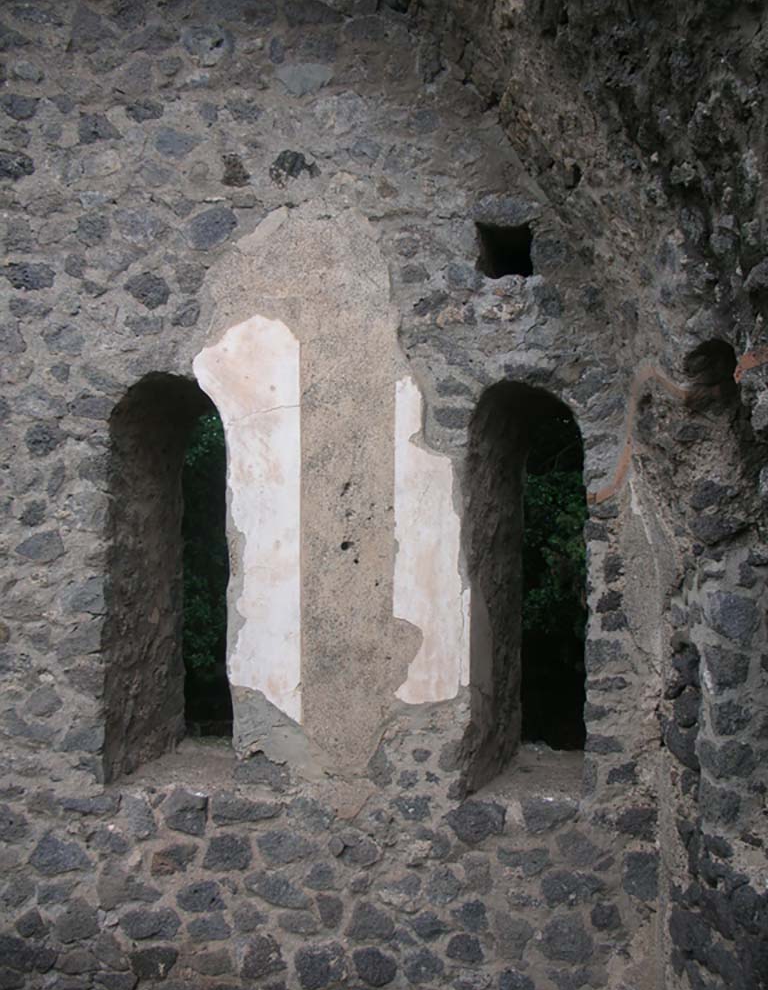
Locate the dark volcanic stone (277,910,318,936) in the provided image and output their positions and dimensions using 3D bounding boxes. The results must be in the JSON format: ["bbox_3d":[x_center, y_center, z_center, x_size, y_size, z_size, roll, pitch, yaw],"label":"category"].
[{"bbox_3d":[-0.282,1.409,3.446,0.138,0.081,0.100,0,-3,0],"label":"dark volcanic stone"}]

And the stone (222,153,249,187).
[{"bbox_3d":[-0.593,-1.296,4.137,0.100,0.132,0.087,0,-2,0],"label":"stone"}]

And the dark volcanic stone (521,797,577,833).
[{"bbox_3d":[0.550,1.065,3.464,0.182,0.114,0.100,0,-3,0],"label":"dark volcanic stone"}]

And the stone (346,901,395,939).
[{"bbox_3d":[-0.046,1.442,3.508,0.161,0.125,0.107,0,-3,0],"label":"stone"}]

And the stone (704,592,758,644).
[{"bbox_3d":[1.131,0.405,3.369,0.175,0.164,0.120,-1,-5,20],"label":"stone"}]

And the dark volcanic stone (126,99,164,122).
[{"bbox_3d":[-0.819,-1.316,3.589,0.130,0.081,0.100,0,-3,0],"label":"dark volcanic stone"}]

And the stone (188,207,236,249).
[{"bbox_3d":[-0.637,-0.984,3.823,0.179,0.150,0.118,0,-4,0],"label":"stone"}]

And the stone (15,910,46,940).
[{"bbox_3d":[-1.163,1.413,3.446,0.102,0.097,0.100,0,-3,0],"label":"stone"}]

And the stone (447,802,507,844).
[{"bbox_3d":[0.353,1.278,4.041,0.225,0.159,0.144,0,-2,0],"label":"stone"}]

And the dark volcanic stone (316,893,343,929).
[{"bbox_3d":[-0.178,1.376,3.448,0.089,0.113,0.100,0,-3,0],"label":"dark volcanic stone"}]

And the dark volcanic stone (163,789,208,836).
[{"bbox_3d":[-0.702,1.123,3.663,0.158,0.158,0.114,0,-4,0],"label":"dark volcanic stone"}]

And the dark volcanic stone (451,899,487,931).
[{"bbox_3d":[0.331,1.629,4.012,0.142,0.121,0.098,0,-2,0],"label":"dark volcanic stone"}]

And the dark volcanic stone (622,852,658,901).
[{"bbox_3d":[0.997,1.483,4.026,0.135,0.189,0.121,0,-2,0],"label":"dark volcanic stone"}]

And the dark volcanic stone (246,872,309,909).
[{"bbox_3d":[-0.414,1.539,4.029,0.232,0.143,0.141,0,-2,0],"label":"dark volcanic stone"}]

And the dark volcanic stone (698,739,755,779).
[{"bbox_3d":[1.010,0.767,3.031,0.157,0.114,0.110,-2,-4,28],"label":"dark volcanic stone"}]

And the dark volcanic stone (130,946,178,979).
[{"bbox_3d":[-0.777,1.580,3.498,0.164,0.112,0.102,0,-3,0],"label":"dark volcanic stone"}]

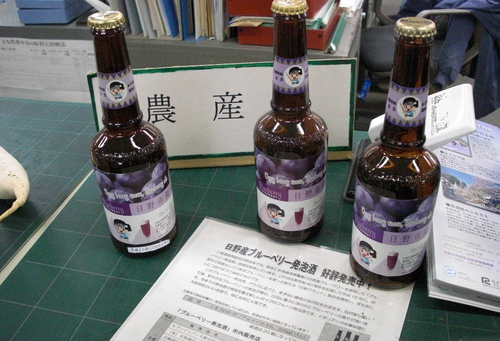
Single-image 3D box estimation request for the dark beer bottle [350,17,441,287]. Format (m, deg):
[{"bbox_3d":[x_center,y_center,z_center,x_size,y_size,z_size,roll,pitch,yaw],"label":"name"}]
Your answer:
[{"bbox_3d":[0.118,-0.007,0.414,0.065,0.224,0.065,2,34,7],"label":"dark beer bottle"}]

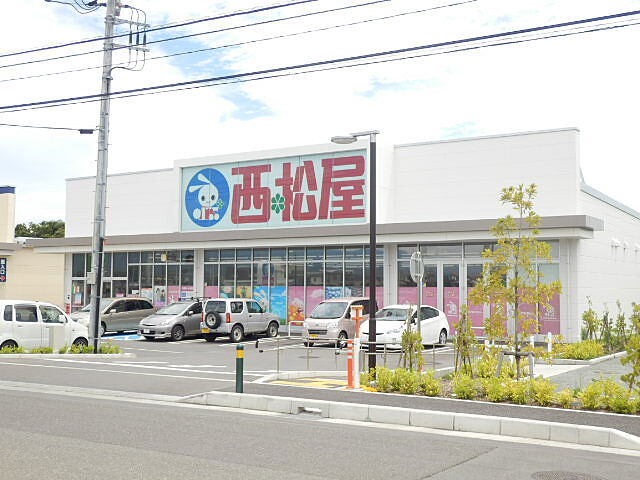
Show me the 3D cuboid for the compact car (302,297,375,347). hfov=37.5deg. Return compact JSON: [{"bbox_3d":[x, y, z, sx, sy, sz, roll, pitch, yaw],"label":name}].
[{"bbox_3d":[0.783,2.961,33.819,1.475,1.720,3.395,-2,-4,30],"label":"compact car"}]

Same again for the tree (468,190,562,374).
[{"bbox_3d":[3.455,0.791,16.706,1.600,3.548,1.600,0,-3,0],"label":"tree"}]

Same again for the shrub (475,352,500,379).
[{"bbox_3d":[3.213,2.427,18.198,0.460,0.489,0.460,0,-3,0],"label":"shrub"}]

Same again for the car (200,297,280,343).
[{"bbox_3d":[-3.123,3.198,38.020,1.480,1.700,3.400,-2,-4,35],"label":"car"}]

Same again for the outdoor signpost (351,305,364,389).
[{"bbox_3d":[0.627,1.781,15.693,0.200,1.384,0.120,3,-4,-35],"label":"outdoor signpost"}]

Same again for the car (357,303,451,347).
[{"bbox_3d":[2.997,3.062,33.192,1.745,1.490,4.460,-2,-4,33],"label":"car"}]

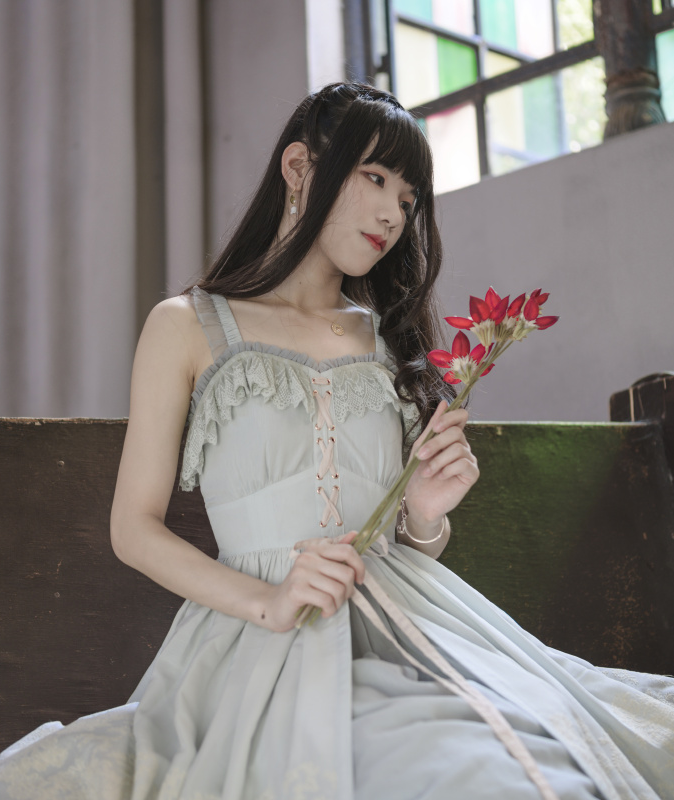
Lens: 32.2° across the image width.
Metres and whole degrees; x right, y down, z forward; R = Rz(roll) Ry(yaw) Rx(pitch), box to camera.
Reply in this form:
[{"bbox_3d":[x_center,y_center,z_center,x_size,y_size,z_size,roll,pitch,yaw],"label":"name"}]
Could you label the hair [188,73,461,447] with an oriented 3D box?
[{"bbox_3d":[-0.019,-0.172,1.450,0.270,0.430,0.270,5,-10,-40],"label":"hair"}]

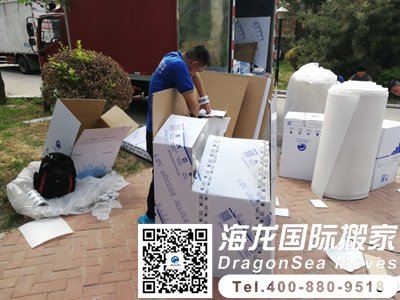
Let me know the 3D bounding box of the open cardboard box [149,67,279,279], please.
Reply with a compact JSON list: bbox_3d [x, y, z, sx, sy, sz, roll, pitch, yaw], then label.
[{"bbox_3d":[0.197,0.133,2.436,0.760,1.220,1.080,4,21,11],"label":"open cardboard box"}]

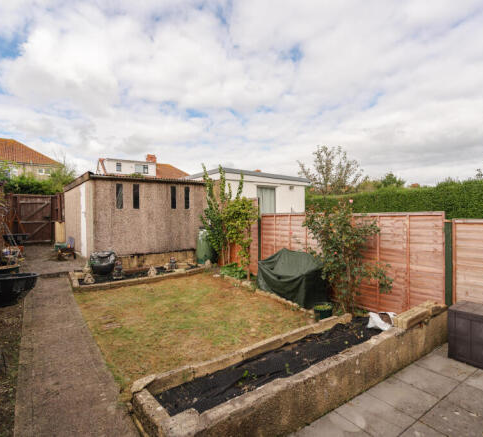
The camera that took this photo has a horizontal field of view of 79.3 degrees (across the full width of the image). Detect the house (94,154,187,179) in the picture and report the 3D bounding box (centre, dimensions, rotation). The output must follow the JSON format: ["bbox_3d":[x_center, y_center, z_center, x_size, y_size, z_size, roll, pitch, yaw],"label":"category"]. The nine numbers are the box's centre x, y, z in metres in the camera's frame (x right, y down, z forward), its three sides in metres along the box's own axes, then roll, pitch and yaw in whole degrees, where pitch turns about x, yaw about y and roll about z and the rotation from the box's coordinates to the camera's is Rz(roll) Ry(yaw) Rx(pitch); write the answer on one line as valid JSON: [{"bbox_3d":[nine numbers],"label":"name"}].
[{"bbox_3d":[-10.616,-3.200,33.424,11.500,8.300,8.000,0,0,-36],"label":"house"}]

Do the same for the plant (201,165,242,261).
[{"bbox_3d":[-0.533,-0.125,7.763,0.750,2.750,1.000,0,0,-36],"label":"plant"}]

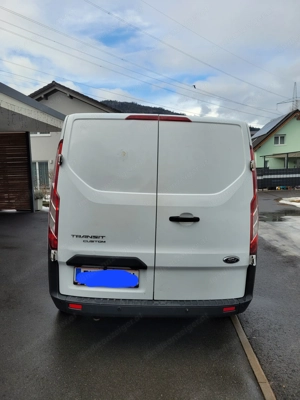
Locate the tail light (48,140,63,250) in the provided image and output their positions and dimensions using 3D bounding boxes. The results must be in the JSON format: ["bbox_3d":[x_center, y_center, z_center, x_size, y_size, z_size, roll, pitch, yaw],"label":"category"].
[{"bbox_3d":[-0.810,-0.050,2.527,0.152,0.915,0.213,1,5,-2],"label":"tail light"}]

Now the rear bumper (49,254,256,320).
[{"bbox_3d":[0.031,0.694,2.565,1.837,0.492,0.396,1,5,-2],"label":"rear bumper"}]

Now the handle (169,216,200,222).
[{"bbox_3d":[0.280,0.159,2.428,0.239,0.051,0.061,1,5,-2],"label":"handle"}]

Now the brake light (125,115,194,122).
[{"bbox_3d":[0.074,-0.681,2.521,0.558,0.055,0.061,1,5,-2],"label":"brake light"}]

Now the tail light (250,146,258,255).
[{"bbox_3d":[0.904,0.000,2.579,0.152,0.919,0.213,1,5,-2],"label":"tail light"}]

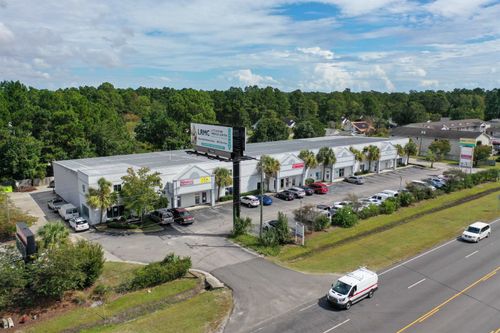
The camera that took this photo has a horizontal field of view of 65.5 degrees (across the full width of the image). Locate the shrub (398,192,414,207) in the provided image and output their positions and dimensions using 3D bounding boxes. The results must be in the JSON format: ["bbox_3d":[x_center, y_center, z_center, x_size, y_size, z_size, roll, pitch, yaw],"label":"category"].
[{"bbox_3d":[27.314,5.700,67.773,2.660,2.200,2.390,-8,13,-37],"label":"shrub"}]

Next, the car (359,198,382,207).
[{"bbox_3d":[20.286,6.350,66.049,1.850,1.500,4.600,-8,13,-37],"label":"car"}]

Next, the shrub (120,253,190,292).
[{"bbox_3d":[-10.071,10.870,40.418,7.800,1.900,2.300,-5,12,-27],"label":"shrub"}]

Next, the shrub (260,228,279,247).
[{"bbox_3d":[2.475,9.048,49.412,2.300,2.200,2.200,0,10,0],"label":"shrub"}]

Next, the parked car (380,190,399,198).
[{"bbox_3d":[25.102,5.559,69.879,1.900,1.700,4.700,-8,13,-37],"label":"parked car"}]

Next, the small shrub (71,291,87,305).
[{"bbox_3d":[-15.743,11.984,35.640,1.350,0.850,1.250,-5,11,-25],"label":"small shrub"}]

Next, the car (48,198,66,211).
[{"bbox_3d":[-34.168,6.141,68.552,1.920,1.680,5.300,-7,12,-37],"label":"car"}]

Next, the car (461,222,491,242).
[{"bbox_3d":[30.006,8.669,51.895,5.000,1.700,1.930,-7,12,-37],"label":"car"}]

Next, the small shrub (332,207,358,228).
[{"bbox_3d":[13.993,7.355,56.872,3.750,2.810,3.370,-8,13,-37],"label":"small shrub"}]

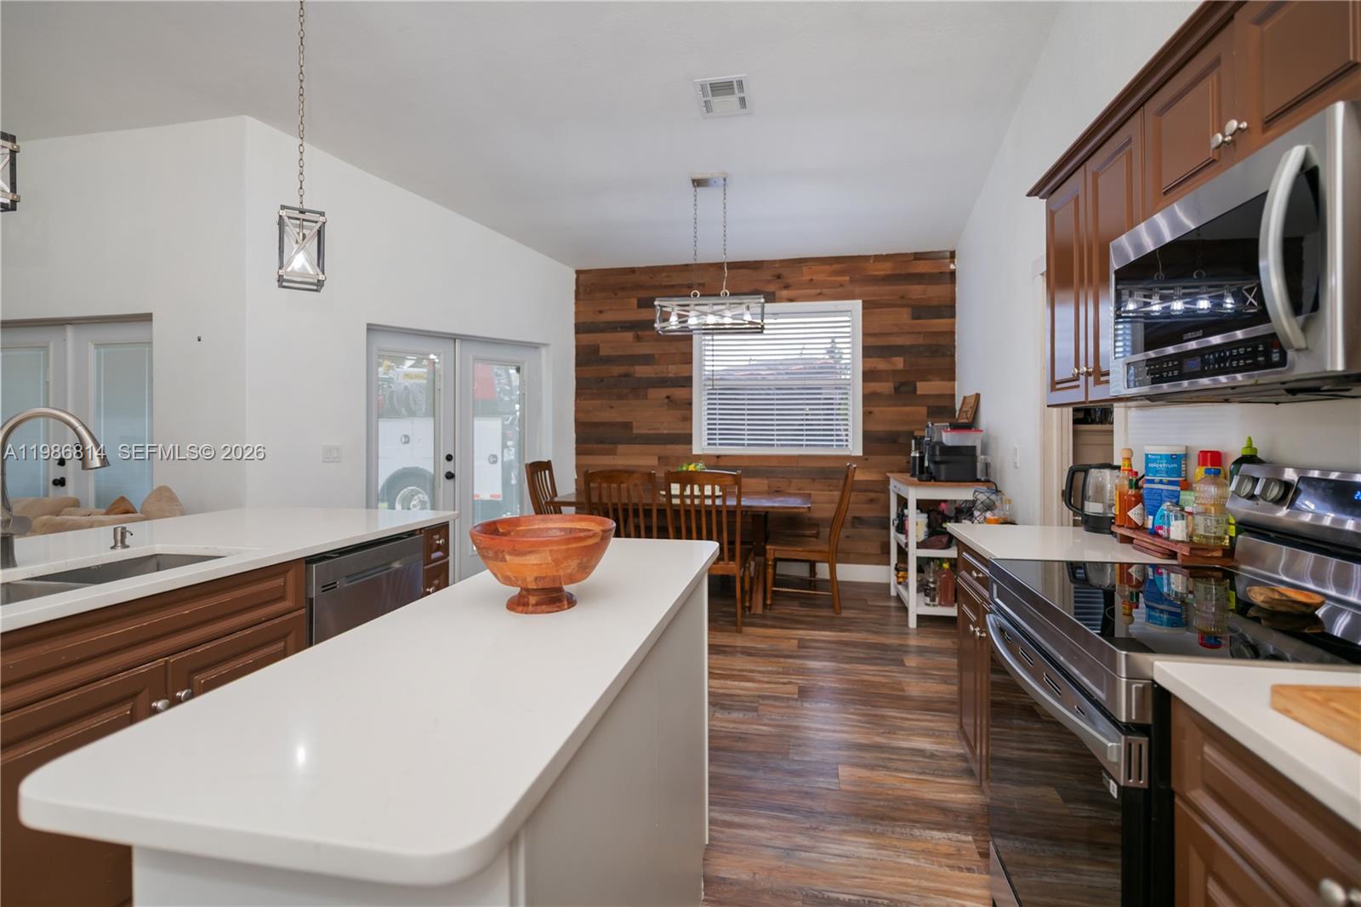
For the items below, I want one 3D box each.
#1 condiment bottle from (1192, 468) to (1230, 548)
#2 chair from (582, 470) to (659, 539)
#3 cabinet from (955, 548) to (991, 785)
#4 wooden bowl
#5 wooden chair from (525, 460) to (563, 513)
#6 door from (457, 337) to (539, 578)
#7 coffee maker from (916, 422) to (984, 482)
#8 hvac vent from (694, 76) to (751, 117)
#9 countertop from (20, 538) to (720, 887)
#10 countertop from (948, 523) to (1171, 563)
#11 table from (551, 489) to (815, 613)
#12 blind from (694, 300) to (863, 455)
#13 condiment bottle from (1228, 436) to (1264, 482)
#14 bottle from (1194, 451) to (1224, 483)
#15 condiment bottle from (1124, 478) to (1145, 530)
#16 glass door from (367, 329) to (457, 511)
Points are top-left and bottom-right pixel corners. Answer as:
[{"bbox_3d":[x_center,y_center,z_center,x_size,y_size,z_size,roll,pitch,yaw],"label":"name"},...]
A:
[{"bbox_3d":[1.401,0.141,1.698,0.079,0.198,0.079,0,2,11],"label":"condiment bottle"},{"bbox_3d":[-0.334,0.613,4.450,0.470,1.020,0.620,0,2,11],"label":"chair"},{"bbox_3d":[1.317,0.769,2.152,0.600,0.870,0.660,0,2,11],"label":"cabinet"},{"bbox_3d":[-0.273,0.223,1.280,0.288,0.157,0.288,0,2,0],"label":"wooden bowl"},{"bbox_3d":[-0.816,0.590,5.062,0.620,1.020,0.460,0,2,11],"label":"wooden chair"},{"bbox_3d":[-1.549,0.058,5.542,0.045,1.996,0.779,2,3,45],"label":"door"},{"bbox_3d":[1.804,-0.015,4.338,0.380,0.400,0.280,0,2,11],"label":"coffee maker"},{"bbox_3d":[0.255,-2.066,3.738,0.310,0.030,0.310,0,-12,11],"label":"hvac vent"},{"bbox_3d":[-0.272,0.315,1.312,0.528,0.030,1.516,0,2,11],"label":"countertop"},{"bbox_3d":[1.308,0.314,2.137,0.650,0.038,0.700,0,2,11],"label":"countertop"},{"bbox_3d":[0.056,0.719,4.969,1.880,0.770,0.950,0,2,11],"label":"table"},{"bbox_3d":[0.822,-0.646,5.525,1.420,1.320,0.060,0,2,11],"label":"blind"},{"bbox_3d":[1.488,0.098,1.683,0.075,0.283,0.075,0,2,11],"label":"condiment bottle"},{"bbox_3d":[1.489,0.115,1.804,0.072,0.241,0.072,0,2,11],"label":"bottle"},{"bbox_3d":[1.396,0.142,1.971,0.047,0.174,0.047,0,2,11],"label":"condiment bottle"},{"bbox_3d":[-2.102,0.079,5.025,0.730,2.030,0.045,-2,3,-42],"label":"glass door"}]

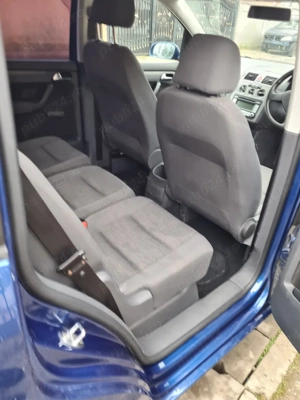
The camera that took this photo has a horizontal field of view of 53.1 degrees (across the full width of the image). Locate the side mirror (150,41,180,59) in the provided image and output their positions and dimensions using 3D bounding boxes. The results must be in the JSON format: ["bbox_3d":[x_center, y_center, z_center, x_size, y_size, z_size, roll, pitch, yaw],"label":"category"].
[{"bbox_3d":[0.125,-1.188,2.420,0.220,0.165,0.130,25,36,34],"label":"side mirror"}]

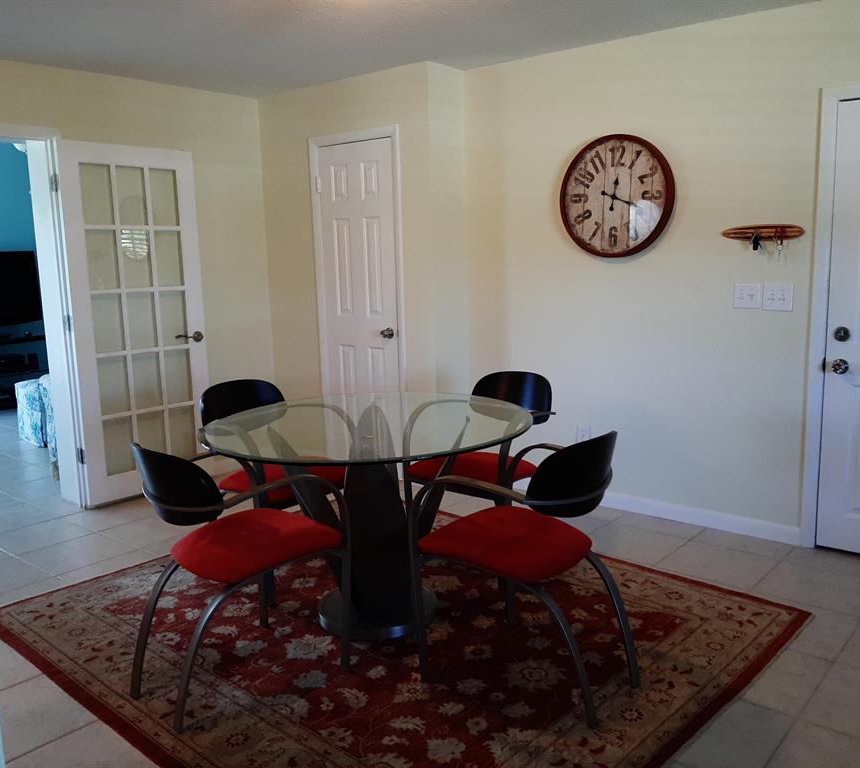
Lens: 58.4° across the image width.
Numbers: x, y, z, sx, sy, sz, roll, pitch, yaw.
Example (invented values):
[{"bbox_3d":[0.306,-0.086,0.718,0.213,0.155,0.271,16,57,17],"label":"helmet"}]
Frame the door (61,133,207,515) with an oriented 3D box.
[{"bbox_3d":[-1.670,-0.344,4.468,0.050,2.000,0.770,8,13,44],"label":"door"}]

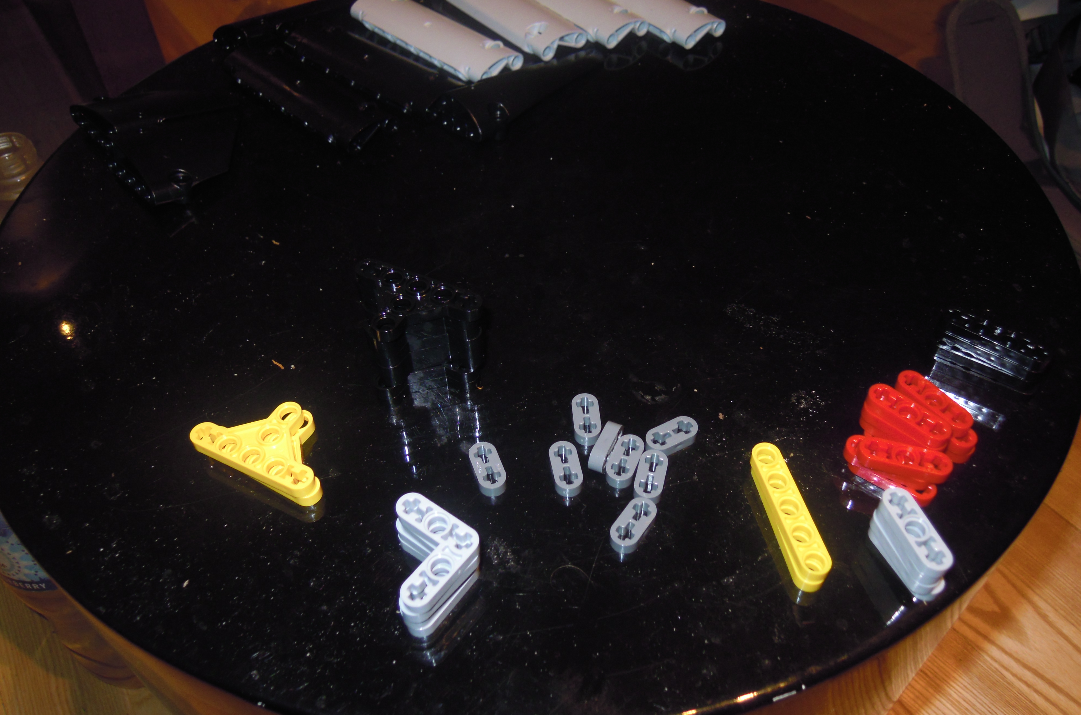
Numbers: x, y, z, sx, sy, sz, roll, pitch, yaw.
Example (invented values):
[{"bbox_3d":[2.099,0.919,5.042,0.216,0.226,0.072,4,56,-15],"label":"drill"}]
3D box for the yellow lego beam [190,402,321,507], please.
[{"bbox_3d":[-0.073,0.023,0.243,0.042,0.008,0.025,20,51,19],"label":"yellow lego beam"}]

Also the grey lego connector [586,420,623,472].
[{"bbox_3d":[0.018,0.025,0.241,0.004,0.008,0.016,20,51,17],"label":"grey lego connector"}]

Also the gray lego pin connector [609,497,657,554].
[{"bbox_3d":[0.024,0.043,0.226,0.008,0.004,0.016,29,54,23],"label":"gray lego pin connector"}]

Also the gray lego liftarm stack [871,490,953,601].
[{"bbox_3d":[0.091,0.046,0.216,0.009,0.016,0.024,-15,50,-13],"label":"gray lego liftarm stack"}]

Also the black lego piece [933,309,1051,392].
[{"bbox_3d":[0.133,-0.002,0.260,0.032,0.016,0.009,29,54,23],"label":"black lego piece"}]

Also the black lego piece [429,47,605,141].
[{"bbox_3d":[-0.007,-0.121,0.366,0.029,0.016,0.086,32,55,25],"label":"black lego piece"}]

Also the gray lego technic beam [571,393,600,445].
[{"bbox_3d":[0.013,0.017,0.249,0.008,0.004,0.016,-4,48,-2],"label":"gray lego technic beam"}]

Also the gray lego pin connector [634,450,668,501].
[{"bbox_3d":[0.030,0.032,0.235,0.008,0.004,0.016,11,49,11],"label":"gray lego pin connector"}]

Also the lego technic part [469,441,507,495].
[{"bbox_3d":[-0.014,0.030,0.238,0.008,0.004,0.016,-15,50,-13],"label":"lego technic part"}]

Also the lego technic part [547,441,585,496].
[{"bbox_3d":[0.007,0.030,0.238,0.008,0.004,0.016,-8,48,-6],"label":"lego technic part"}]

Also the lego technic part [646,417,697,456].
[{"bbox_3d":[0.037,0.022,0.244,0.016,0.004,0.008,-23,51,-18],"label":"lego technic part"}]

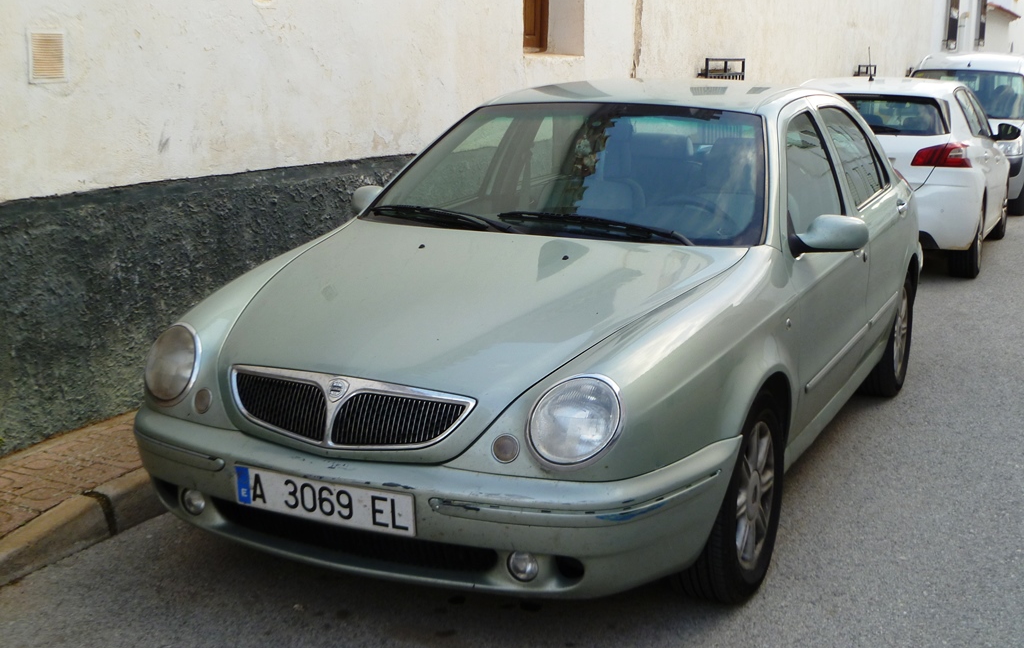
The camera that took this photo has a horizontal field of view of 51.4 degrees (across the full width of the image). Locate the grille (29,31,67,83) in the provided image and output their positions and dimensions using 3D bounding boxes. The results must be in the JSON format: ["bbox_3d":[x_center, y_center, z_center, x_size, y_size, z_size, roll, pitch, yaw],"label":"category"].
[{"bbox_3d":[-1.738,-1.004,3.999,0.025,0.198,0.173,6,12,27],"label":"grille"}]

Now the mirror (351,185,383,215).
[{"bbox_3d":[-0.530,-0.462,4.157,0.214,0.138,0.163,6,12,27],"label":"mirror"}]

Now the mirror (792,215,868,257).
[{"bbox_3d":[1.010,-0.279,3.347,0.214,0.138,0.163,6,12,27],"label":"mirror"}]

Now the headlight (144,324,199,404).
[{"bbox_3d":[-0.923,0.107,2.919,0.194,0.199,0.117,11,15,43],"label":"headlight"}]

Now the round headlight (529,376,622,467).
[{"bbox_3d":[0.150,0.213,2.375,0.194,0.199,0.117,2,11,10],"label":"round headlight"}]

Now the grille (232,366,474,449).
[{"bbox_3d":[-0.417,0.211,2.597,0.724,0.199,0.133,6,12,27],"label":"grille"}]

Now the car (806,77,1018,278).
[{"bbox_3d":[3.296,-1.383,9.327,1.810,1.457,4.253,6,13,28],"label":"car"}]

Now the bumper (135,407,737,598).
[{"bbox_3d":[-0.349,0.406,2.769,1.734,0.377,0.541,6,12,27],"label":"bumper"}]

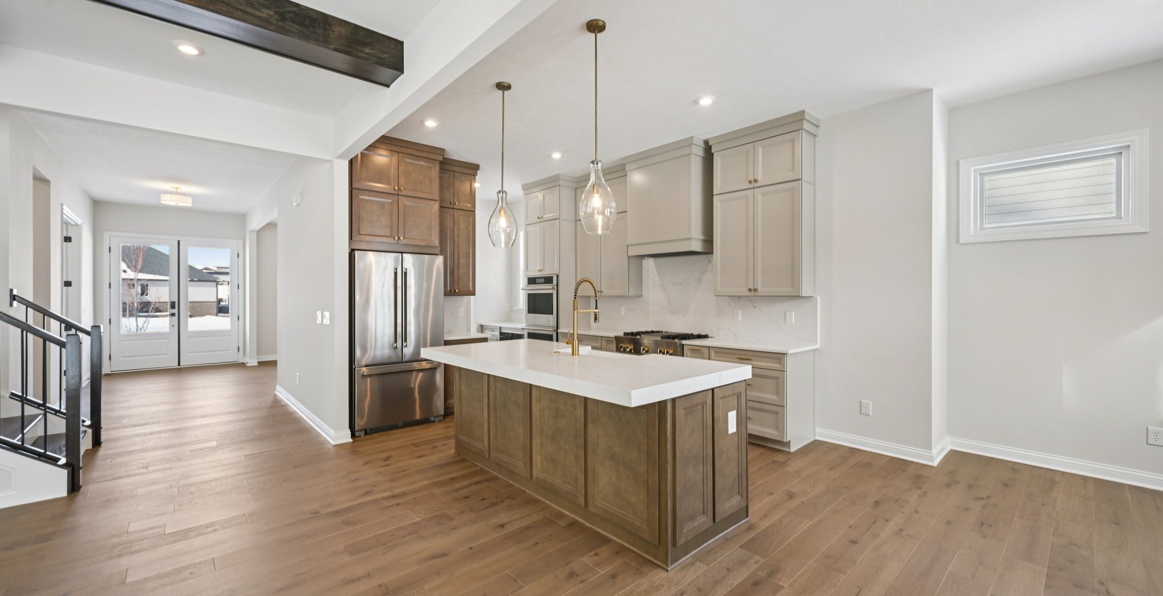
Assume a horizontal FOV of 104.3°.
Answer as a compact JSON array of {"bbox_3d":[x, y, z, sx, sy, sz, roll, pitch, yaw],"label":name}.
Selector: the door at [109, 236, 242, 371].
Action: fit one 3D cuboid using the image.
[{"bbox_3d":[-7.841,0.110,8.819,1.875,2.450,0.060,0,0,-42],"label":"door"}]

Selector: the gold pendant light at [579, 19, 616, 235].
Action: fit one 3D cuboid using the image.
[{"bbox_3d":[0.097,-1.050,2.811,0.222,1.296,0.222,0,0,0],"label":"gold pendant light"}]

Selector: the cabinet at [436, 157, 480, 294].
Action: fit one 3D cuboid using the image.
[{"bbox_3d":[-1.643,-0.854,5.639,0.625,1.653,0.365,0,0,-42],"label":"cabinet"}]

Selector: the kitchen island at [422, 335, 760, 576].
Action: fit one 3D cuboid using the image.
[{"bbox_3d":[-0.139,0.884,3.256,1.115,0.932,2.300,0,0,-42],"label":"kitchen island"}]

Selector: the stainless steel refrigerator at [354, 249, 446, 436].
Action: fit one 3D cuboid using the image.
[{"bbox_3d":[-2.078,0.445,4.954,0.912,1.800,0.740,0,0,-42],"label":"stainless steel refrigerator"}]

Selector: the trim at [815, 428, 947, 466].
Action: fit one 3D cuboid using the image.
[{"bbox_3d":[2.752,1.291,4.161,0.625,0.108,0.923,0,0,-42],"label":"trim"}]

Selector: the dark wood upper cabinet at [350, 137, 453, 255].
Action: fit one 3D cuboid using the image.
[{"bbox_3d":[-2.132,-1.073,5.003,1.015,1.215,0.645,0,0,-42],"label":"dark wood upper cabinet"}]

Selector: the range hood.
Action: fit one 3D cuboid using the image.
[{"bbox_3d":[1.044,-1.087,5.246,0.550,1.185,0.945,0,0,-42],"label":"range hood"}]

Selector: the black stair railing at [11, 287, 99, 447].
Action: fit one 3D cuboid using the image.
[{"bbox_3d":[-4.614,0.637,3.985,0.535,1.427,0.075,0,0,-42],"label":"black stair railing"}]

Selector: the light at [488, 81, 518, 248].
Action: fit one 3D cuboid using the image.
[{"bbox_3d":[-0.617,-1.036,3.539,0.230,1.288,0.230,0,0,0],"label":"light"}]

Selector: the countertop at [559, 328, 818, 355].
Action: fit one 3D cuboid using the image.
[{"bbox_3d":[0.973,0.464,5.186,0.660,0.031,3.050,0,0,-42],"label":"countertop"}]

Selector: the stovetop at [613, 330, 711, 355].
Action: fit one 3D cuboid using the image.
[{"bbox_3d":[0.943,0.530,5.142,0.710,0.205,0.930,0,0,-42],"label":"stovetop"}]

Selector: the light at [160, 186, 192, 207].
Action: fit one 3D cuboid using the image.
[{"bbox_3d":[-6.228,-1.570,6.964,0.356,0.256,0.356,0,0,-42],"label":"light"}]

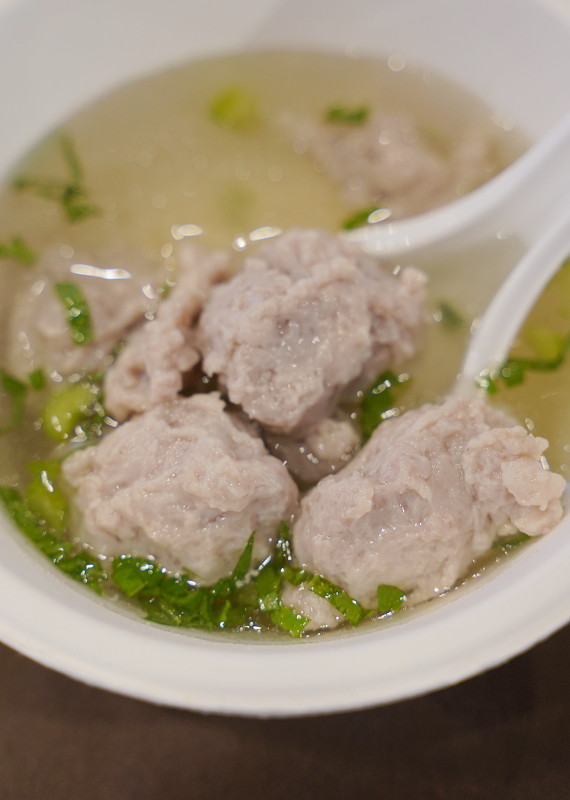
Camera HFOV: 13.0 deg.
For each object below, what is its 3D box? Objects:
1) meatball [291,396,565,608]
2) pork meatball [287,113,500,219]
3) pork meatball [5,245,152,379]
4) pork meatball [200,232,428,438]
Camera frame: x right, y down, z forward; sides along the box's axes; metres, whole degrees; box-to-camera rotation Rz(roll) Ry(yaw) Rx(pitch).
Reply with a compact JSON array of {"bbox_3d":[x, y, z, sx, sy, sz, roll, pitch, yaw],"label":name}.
[{"bbox_3d":[0.022,0.016,0.381,0.040,0.028,0.032,-10,65,-3],"label":"meatball"},{"bbox_3d":[0.018,-0.039,0.420,0.034,0.023,0.024,-3,65,0],"label":"pork meatball"},{"bbox_3d":[-0.033,-0.014,0.411,0.026,0.024,0.026,-3,65,0],"label":"pork meatball"},{"bbox_3d":[0.004,-0.010,0.385,0.035,0.029,0.032,-3,65,0],"label":"pork meatball"}]

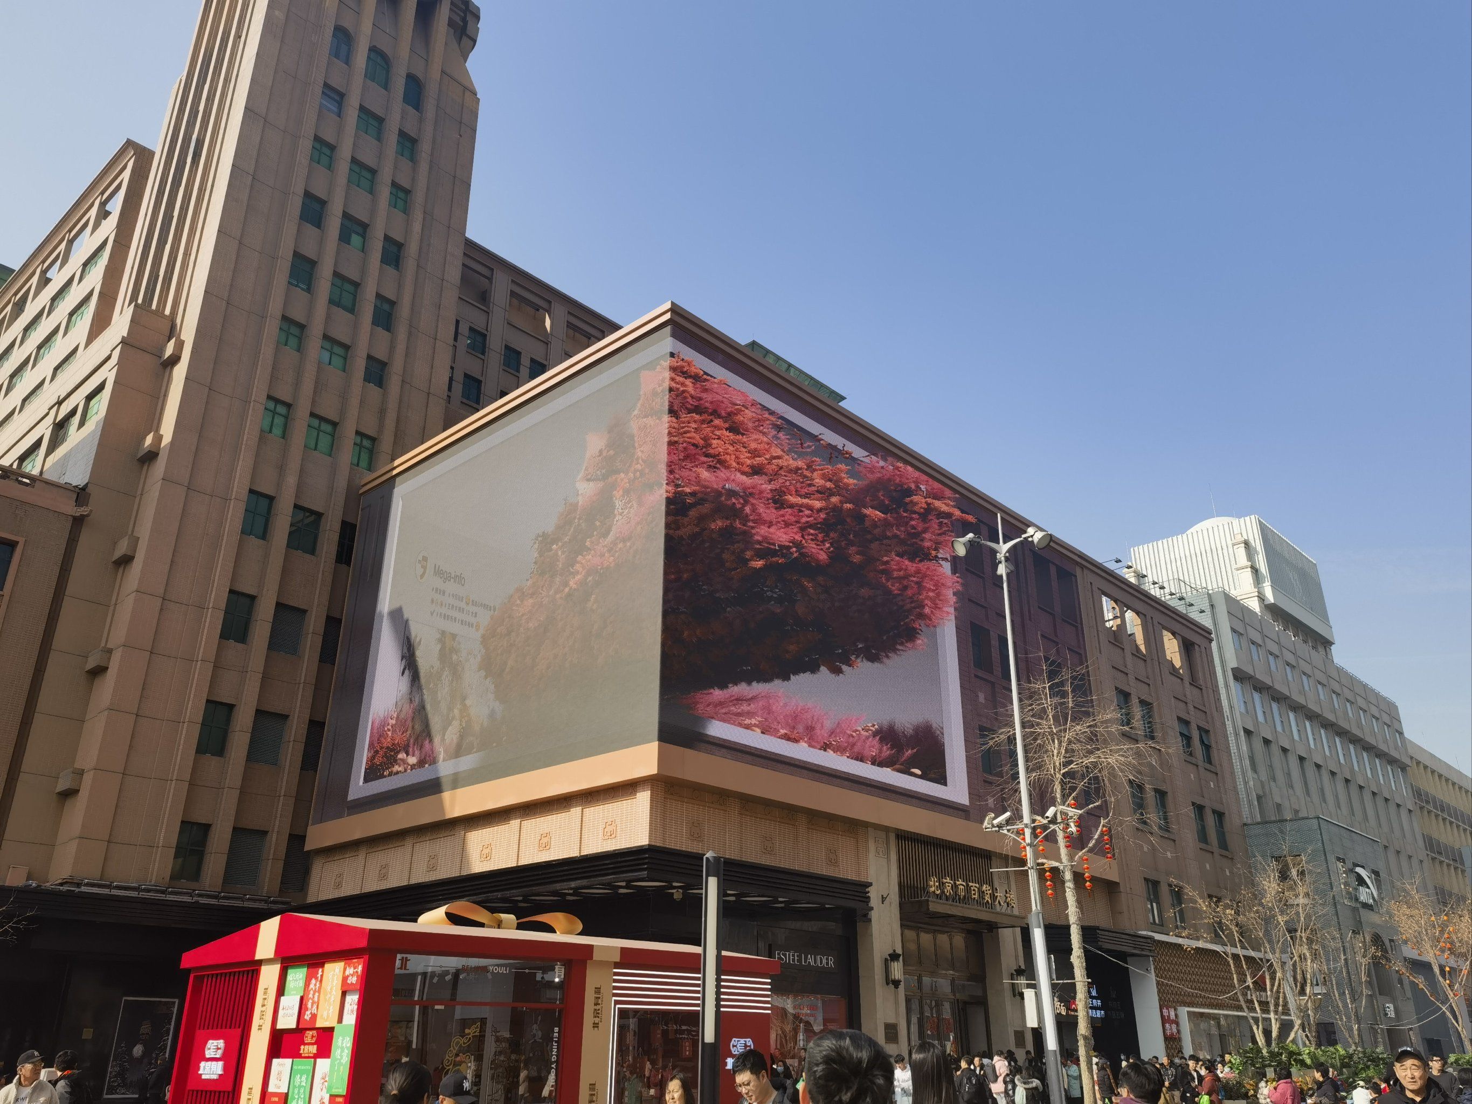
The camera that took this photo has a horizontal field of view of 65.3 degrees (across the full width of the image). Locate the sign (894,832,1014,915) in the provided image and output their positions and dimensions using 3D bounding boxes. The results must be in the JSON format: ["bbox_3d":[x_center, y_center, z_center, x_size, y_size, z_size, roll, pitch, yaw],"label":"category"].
[{"bbox_3d":[7.313,10.487,37.158,1.008,1.995,5.586,-20,-31,38],"label":"sign"}]

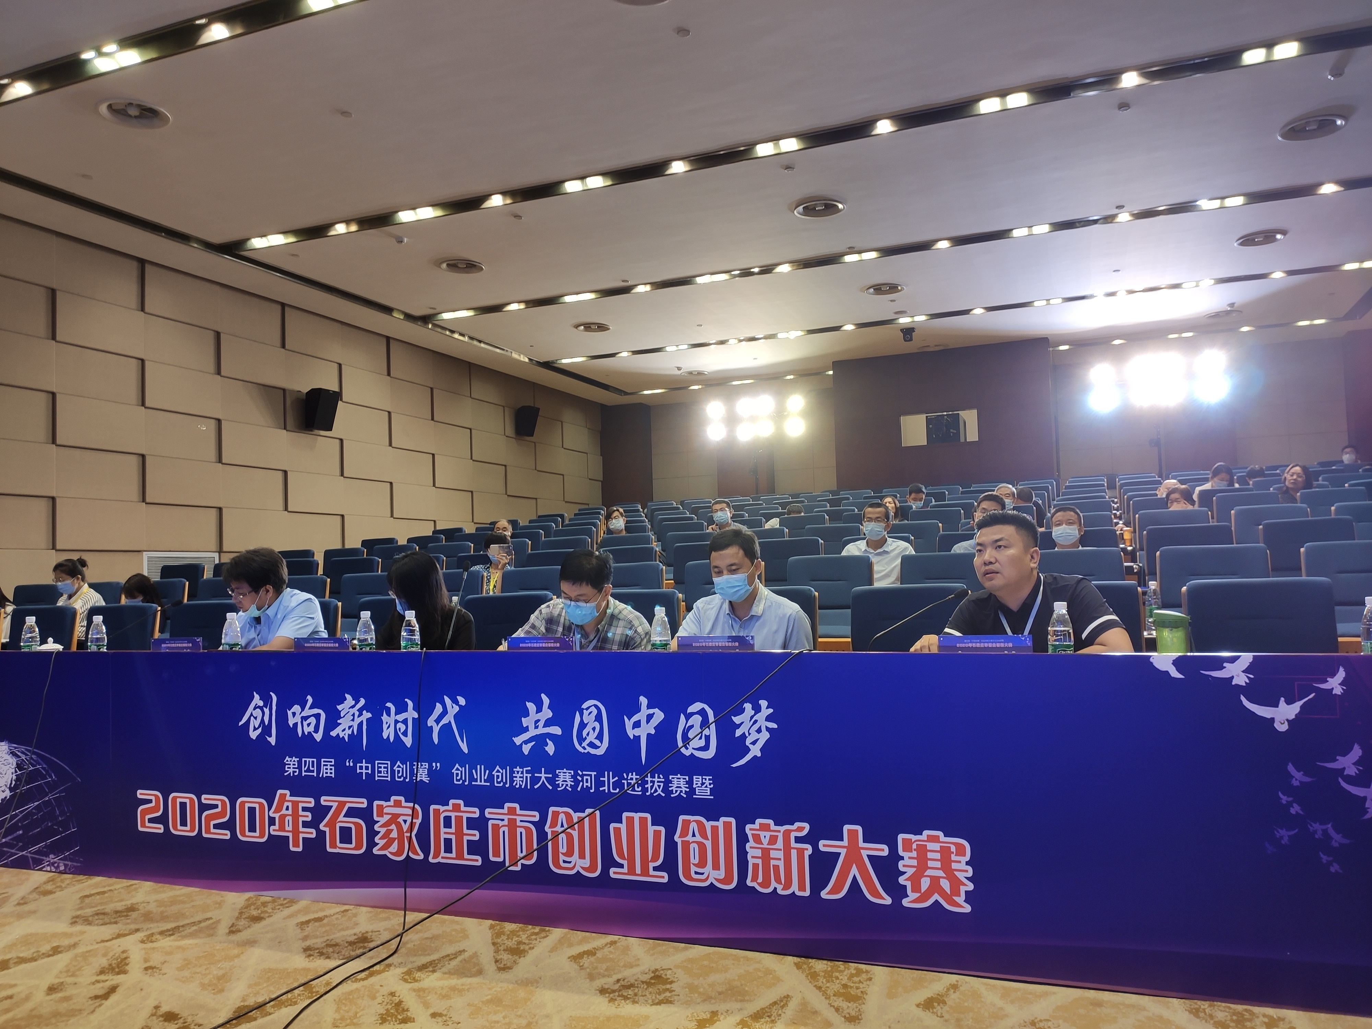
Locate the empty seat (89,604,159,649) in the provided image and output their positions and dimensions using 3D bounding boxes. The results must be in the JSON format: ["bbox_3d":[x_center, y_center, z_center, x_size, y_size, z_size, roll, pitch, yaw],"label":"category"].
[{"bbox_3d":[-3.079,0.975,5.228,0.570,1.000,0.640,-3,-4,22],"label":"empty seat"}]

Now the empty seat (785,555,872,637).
[{"bbox_3d":[0.661,0.698,4.949,0.540,1.000,0.600,-3,-4,22],"label":"empty seat"}]

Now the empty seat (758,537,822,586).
[{"bbox_3d":[0.587,0.642,6.276,0.540,1.000,0.600,-3,-4,22],"label":"empty seat"}]

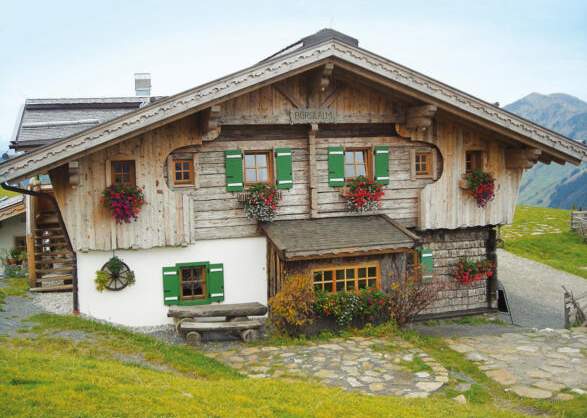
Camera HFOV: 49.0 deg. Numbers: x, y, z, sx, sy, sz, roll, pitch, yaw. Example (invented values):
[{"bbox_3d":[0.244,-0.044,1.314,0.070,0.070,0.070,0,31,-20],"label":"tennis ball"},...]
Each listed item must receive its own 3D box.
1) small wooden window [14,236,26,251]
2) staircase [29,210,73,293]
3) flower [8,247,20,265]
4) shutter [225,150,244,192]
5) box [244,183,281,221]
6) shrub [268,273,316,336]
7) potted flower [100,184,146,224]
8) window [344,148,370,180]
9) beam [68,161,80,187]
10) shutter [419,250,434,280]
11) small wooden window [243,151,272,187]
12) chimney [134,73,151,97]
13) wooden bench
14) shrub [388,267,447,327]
[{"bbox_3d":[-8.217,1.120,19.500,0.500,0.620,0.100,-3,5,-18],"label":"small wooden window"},{"bbox_3d":[-6.244,0.990,16.982,1.150,1.850,2.700,-3,5,-18],"label":"staircase"},{"bbox_3d":[-8.747,1.489,20.200,0.380,0.570,0.380,-3,6,-18],"label":"flower"},{"bbox_3d":[-1.442,-0.920,15.666,0.440,1.000,0.060,-3,6,-18],"label":"shutter"},{"bbox_3d":[-0.725,-0.145,14.677,0.825,0.779,0.400,-3,5,-16],"label":"box"},{"bbox_3d":[0.005,2.174,14.615,1.020,1.330,0.970,-1,5,0],"label":"shrub"},{"bbox_3d":[-3.839,-0.106,14.594,0.970,0.880,0.480,-3,6,-18],"label":"potted flower"},{"bbox_3d":[1.559,-1.080,15.518,0.721,0.786,0.120,-3,5,-18],"label":"window"},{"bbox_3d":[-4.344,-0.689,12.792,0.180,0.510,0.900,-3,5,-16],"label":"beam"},{"bbox_3d":[3.654,1.551,17.566,0.350,0.910,0.060,-3,6,-18],"label":"shutter"},{"bbox_3d":[-0.852,-0.984,15.930,0.730,0.900,0.130,-3,6,-18],"label":"small wooden window"},{"bbox_3d":[-5.497,-4.505,23.500,0.540,0.900,0.540,-3,5,-18],"label":"chimney"},{"bbox_3d":[-1.807,2.722,15.320,2.270,0.740,0.920,-3,6,-18],"label":"wooden bench"},{"bbox_3d":[2.868,2.039,14.926,1.120,1.250,1.100,-2,5,0],"label":"shrub"}]

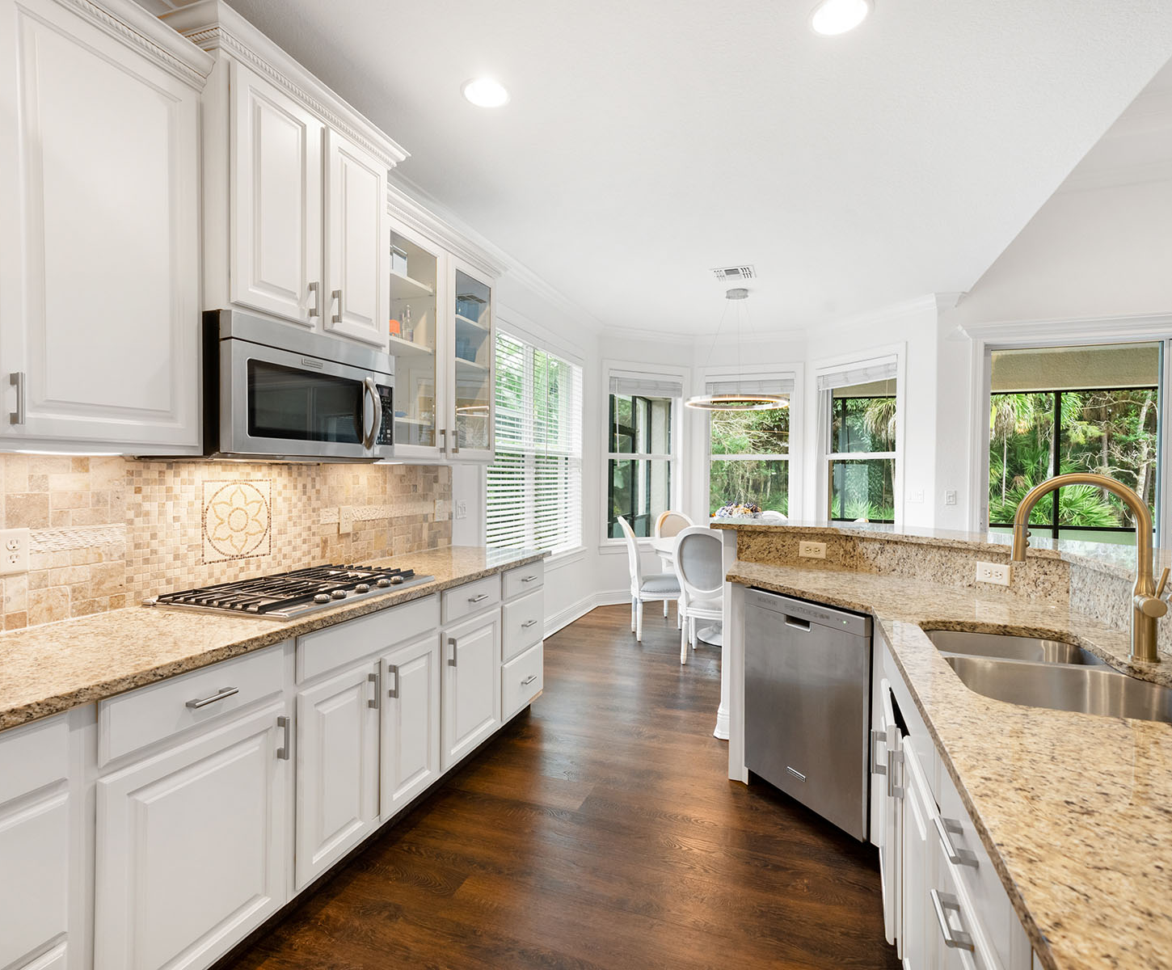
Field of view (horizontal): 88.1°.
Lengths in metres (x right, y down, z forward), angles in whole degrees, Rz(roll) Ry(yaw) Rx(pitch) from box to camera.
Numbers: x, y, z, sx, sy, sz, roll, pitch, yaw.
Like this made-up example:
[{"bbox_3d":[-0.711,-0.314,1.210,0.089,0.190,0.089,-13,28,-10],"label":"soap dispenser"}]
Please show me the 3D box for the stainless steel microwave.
[{"bbox_3d":[-1.104,-0.315,2.210,0.430,0.420,0.760,1,1,20],"label":"stainless steel microwave"}]

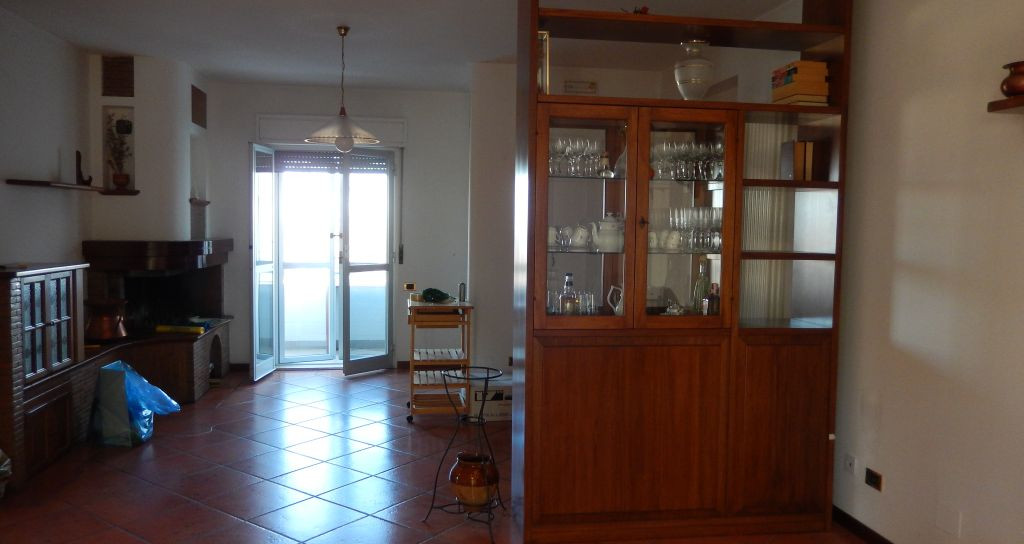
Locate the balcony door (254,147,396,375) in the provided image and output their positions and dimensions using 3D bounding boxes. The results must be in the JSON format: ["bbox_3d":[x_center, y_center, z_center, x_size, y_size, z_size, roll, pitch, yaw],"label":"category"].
[{"bbox_3d":[-1.751,-0.109,7.059,1.280,2.170,0.550,1,3,-9],"label":"balcony door"}]

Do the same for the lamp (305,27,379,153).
[{"bbox_3d":[-1.112,-1.202,4.872,0.485,0.825,0.485,1,3,-9],"label":"lamp"}]

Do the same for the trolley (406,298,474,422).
[{"bbox_3d":[-0.551,0.652,5.610,0.460,0.850,0.550,1,3,-9],"label":"trolley"}]

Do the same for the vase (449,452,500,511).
[{"bbox_3d":[-0.176,0.997,3.497,0.235,0.275,0.235,1,3,-9],"label":"vase"}]

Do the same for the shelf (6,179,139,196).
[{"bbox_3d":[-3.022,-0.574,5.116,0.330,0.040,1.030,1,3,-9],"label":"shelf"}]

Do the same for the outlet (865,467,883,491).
[{"bbox_3d":[1.617,0.926,3.292,0.012,0.073,0.113,1,3,-9],"label":"outlet"}]

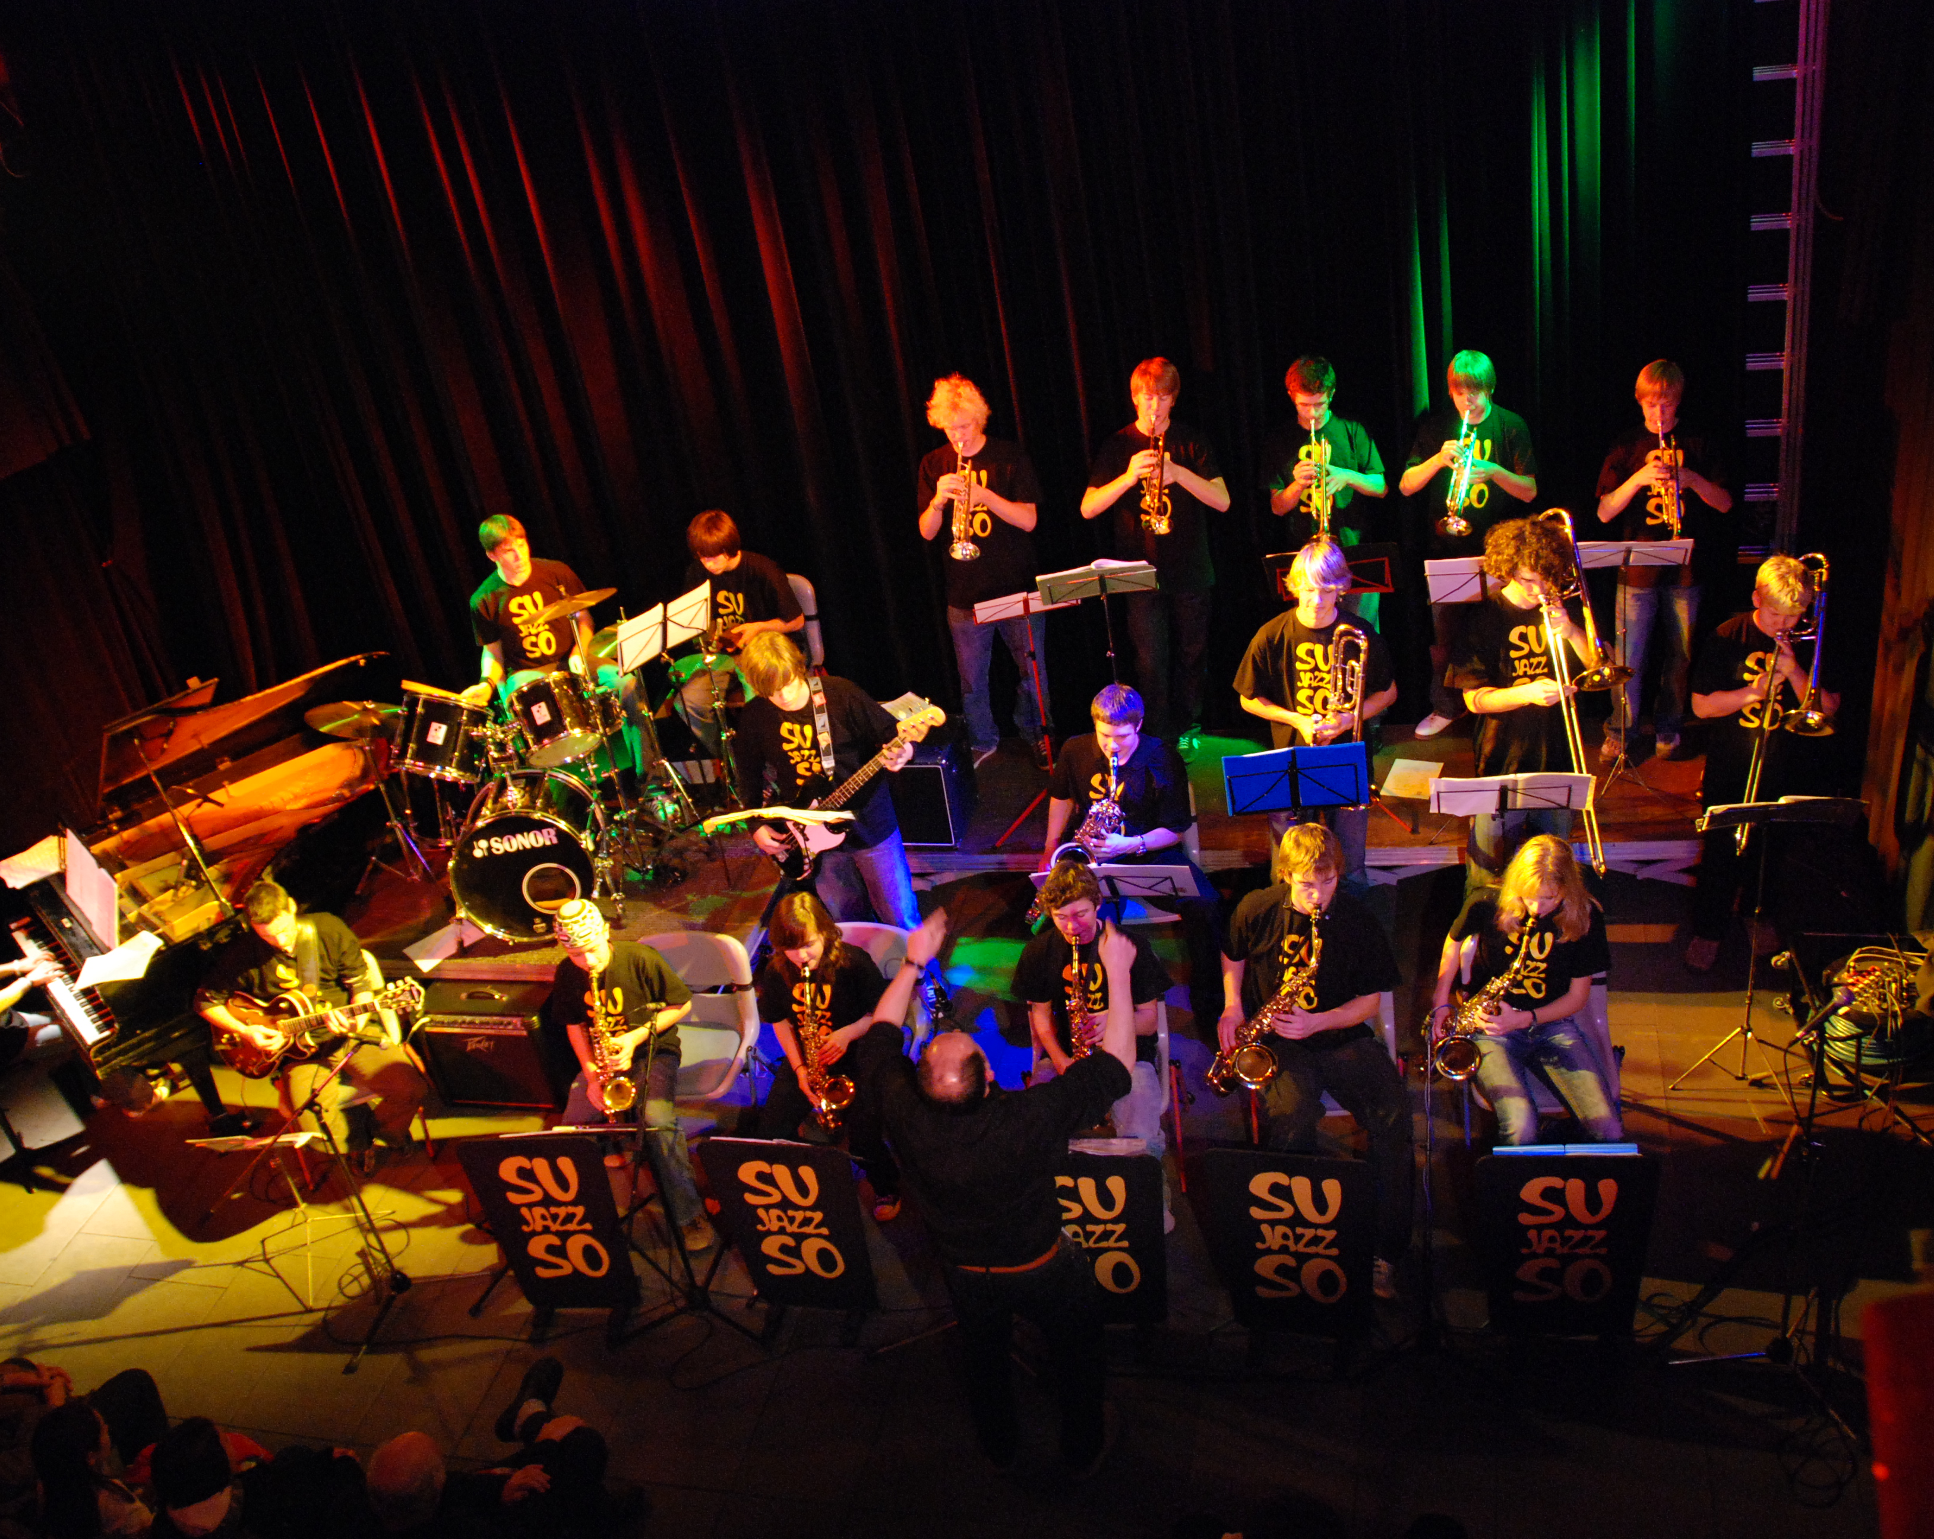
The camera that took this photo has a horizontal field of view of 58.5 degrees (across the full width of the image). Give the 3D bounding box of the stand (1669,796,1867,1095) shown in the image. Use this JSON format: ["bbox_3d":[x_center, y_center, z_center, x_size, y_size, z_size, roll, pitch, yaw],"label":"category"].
[{"bbox_3d":[2.734,0.599,5.909,0.520,1.200,0.480,-4,31,11],"label":"stand"}]

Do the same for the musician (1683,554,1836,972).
[{"bbox_3d":[2.794,0.000,6.124,0.560,1.620,0.480,6,32,28],"label":"musician"}]

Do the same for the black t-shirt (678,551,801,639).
[{"bbox_3d":[-1.041,-0.773,8.111,0.470,0.520,0.310,-4,39,14],"label":"black t-shirt"}]

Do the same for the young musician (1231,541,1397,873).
[{"bbox_3d":[1.366,-0.015,6.512,0.580,1.740,0.450,-3,29,14],"label":"young musician"}]

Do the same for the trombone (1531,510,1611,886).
[{"bbox_3d":[2.115,-0.264,5.985,0.260,1.255,0.220,-13,-2,19],"label":"trombone"}]

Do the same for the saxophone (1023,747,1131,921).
[{"bbox_3d":[0.420,0.292,6.877,0.270,0.920,0.380,17,35,-9],"label":"saxophone"}]

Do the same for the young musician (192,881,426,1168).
[{"bbox_3d":[-2.531,0.996,6.865,0.680,1.220,0.760,-23,32,-20],"label":"young musician"}]

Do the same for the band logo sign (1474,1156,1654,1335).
[{"bbox_3d":[1.660,1.340,4.796,0.500,0.660,0.080,-2,29,15],"label":"band logo sign"}]

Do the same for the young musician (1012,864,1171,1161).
[{"bbox_3d":[0.483,0.911,5.947,0.580,1.270,0.700,-7,32,8],"label":"young musician"}]

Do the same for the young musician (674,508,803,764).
[{"bbox_3d":[-1.136,-0.647,8.560,0.560,1.240,0.720,-2,31,14],"label":"young musician"}]

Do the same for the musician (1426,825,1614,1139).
[{"bbox_3d":[1.732,0.802,5.371,0.580,1.260,0.820,-2,29,15],"label":"musician"}]

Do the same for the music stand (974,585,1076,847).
[{"bbox_3d":[0.317,-0.265,7.555,0.480,1.140,0.460,-8,30,4],"label":"music stand"}]

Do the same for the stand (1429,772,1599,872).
[{"bbox_3d":[1.962,0.473,6.210,0.550,1.200,0.480,3,35,23],"label":"stand"}]

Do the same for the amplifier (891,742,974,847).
[{"bbox_3d":[-0.252,0.078,7.439,0.460,0.430,0.300,-1,29,18],"label":"amplifier"}]

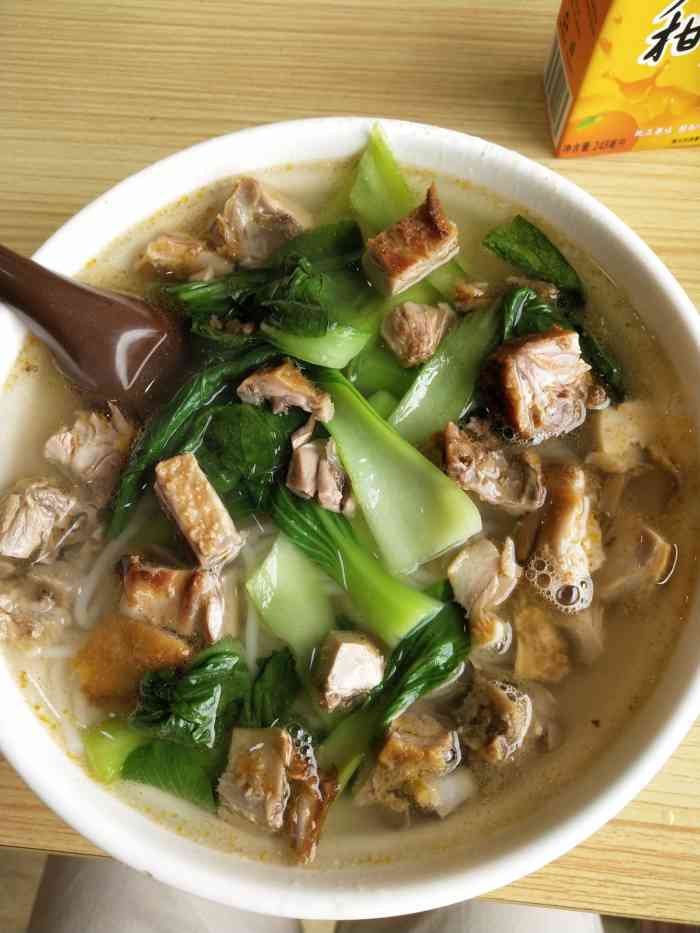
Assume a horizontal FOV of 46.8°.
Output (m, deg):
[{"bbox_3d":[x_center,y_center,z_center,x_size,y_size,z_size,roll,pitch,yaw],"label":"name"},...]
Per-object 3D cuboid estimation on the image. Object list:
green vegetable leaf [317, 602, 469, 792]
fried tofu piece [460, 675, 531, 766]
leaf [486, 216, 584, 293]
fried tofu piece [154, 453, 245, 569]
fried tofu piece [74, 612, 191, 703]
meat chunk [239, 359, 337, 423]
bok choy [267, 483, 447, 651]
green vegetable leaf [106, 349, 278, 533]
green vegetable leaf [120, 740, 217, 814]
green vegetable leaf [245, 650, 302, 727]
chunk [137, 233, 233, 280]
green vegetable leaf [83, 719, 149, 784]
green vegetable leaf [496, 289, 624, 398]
[{"bbox_3d":[0.011,0.061,0.215,0.018,0.016,0.055,42,81,11],"label":"green vegetable leaf"},{"bbox_3d":[0.037,0.064,0.207,0.017,0.016,0.019,-8,76,0],"label":"fried tofu piece"},{"bbox_3d":[0.058,-0.065,0.247,0.032,0.010,0.014,35,79,11],"label":"leaf"},{"bbox_3d":[-0.040,0.012,0.218,0.011,0.013,0.030,-27,77,-4],"label":"fried tofu piece"},{"bbox_3d":[-0.060,0.054,0.223,0.027,0.019,0.023,23,77,8],"label":"fried tofu piece"},{"bbox_3d":[-0.017,-0.021,0.224,0.027,0.012,0.013,12,77,5],"label":"meat chunk"},{"bbox_3d":[0.002,0.027,0.215,0.056,0.015,0.018,42,81,11],"label":"bok choy"},{"bbox_3d":[-0.043,-0.008,0.238,0.039,0.020,0.064,33,79,9],"label":"green vegetable leaf"},{"bbox_3d":[-0.046,0.080,0.214,0.026,0.010,0.013,15,76,6],"label":"green vegetable leaf"},{"bbox_3d":[-0.021,0.062,0.224,0.014,0.010,0.020,-10,76,-1],"label":"green vegetable leaf"},{"bbox_3d":[-0.051,-0.064,0.251,0.027,0.018,0.015,16,76,7],"label":"chunk"},{"bbox_3d":[-0.062,0.076,0.215,0.016,0.011,0.014,-19,75,-3],"label":"green vegetable leaf"},{"bbox_3d":[0.064,-0.036,0.243,0.021,0.016,0.040,-43,79,-9],"label":"green vegetable leaf"}]

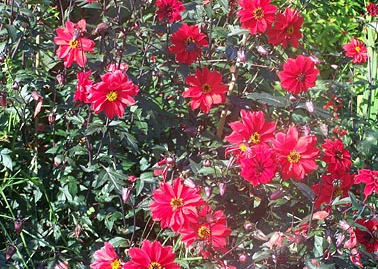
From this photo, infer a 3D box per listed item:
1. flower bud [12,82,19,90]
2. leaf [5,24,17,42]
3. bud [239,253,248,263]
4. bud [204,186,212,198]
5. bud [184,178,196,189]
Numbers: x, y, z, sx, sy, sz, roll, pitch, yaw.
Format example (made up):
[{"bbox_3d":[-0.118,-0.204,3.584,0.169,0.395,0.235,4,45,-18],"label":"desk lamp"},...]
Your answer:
[{"bbox_3d":[-0.366,-0.103,2.420,0.013,0.016,0.013,0,14,0],"label":"flower bud"},{"bbox_3d":[-0.386,-0.221,2.480,0.025,0.039,0.014,1,-6,-6],"label":"leaf"},{"bbox_3d":[0.098,0.222,2.050,0.017,0.018,0.017,0,14,0],"label":"bud"},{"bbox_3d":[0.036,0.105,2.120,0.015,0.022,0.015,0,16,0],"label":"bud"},{"bbox_3d":[0.003,0.089,2.080,0.026,0.015,0.015,40,0,12],"label":"bud"}]

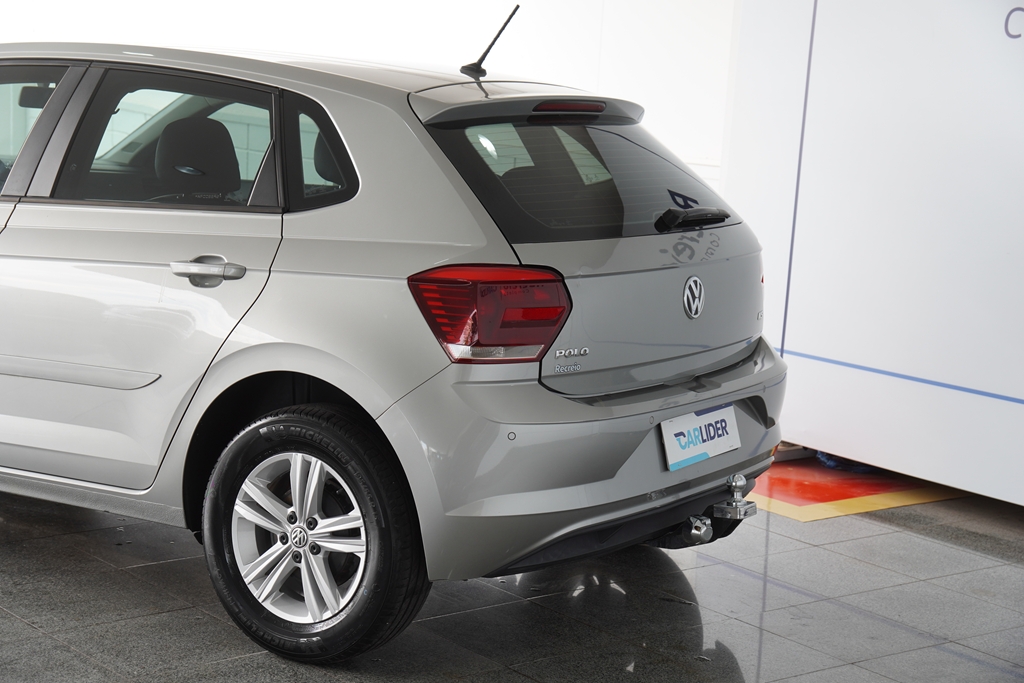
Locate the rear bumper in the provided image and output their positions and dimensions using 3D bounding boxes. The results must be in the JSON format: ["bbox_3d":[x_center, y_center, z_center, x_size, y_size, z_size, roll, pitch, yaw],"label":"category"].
[{"bbox_3d":[0.332,0.231,4.814,0.460,0.530,1.730,8,10,32],"label":"rear bumper"}]

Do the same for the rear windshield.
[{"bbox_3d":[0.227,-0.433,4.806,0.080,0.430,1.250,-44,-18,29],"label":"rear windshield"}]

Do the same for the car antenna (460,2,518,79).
[{"bbox_3d":[-0.063,-0.818,4.952,0.180,0.195,0.045,8,10,32],"label":"car antenna"}]

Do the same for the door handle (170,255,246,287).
[{"bbox_3d":[-0.734,-0.177,4.415,0.240,0.070,0.050,5,9,33],"label":"door handle"}]

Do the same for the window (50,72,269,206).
[{"bbox_3d":[-0.856,-0.526,4.643,0.741,0.361,0.060,5,-13,31],"label":"window"}]

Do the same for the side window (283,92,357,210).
[{"bbox_3d":[-0.476,-0.453,4.412,0.292,0.296,0.060,10,-13,27],"label":"side window"}]

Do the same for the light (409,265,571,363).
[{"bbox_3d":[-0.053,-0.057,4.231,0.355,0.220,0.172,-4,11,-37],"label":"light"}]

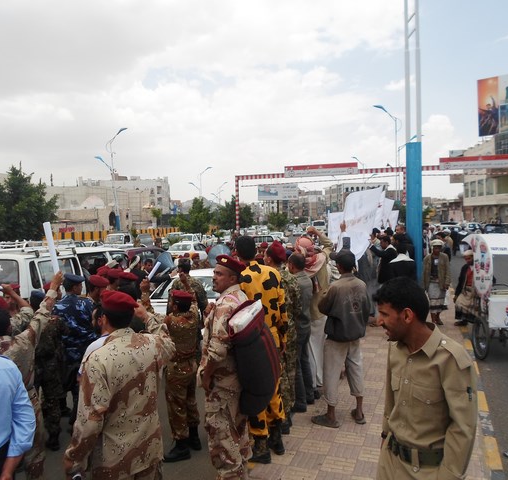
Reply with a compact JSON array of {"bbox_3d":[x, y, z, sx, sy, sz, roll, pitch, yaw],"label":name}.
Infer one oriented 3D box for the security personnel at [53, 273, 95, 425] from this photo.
[{"bbox_3d":[-1.931,1.174,5.000,0.520,1.640,0.420,-1,1,23],"label":"security personnel"}]

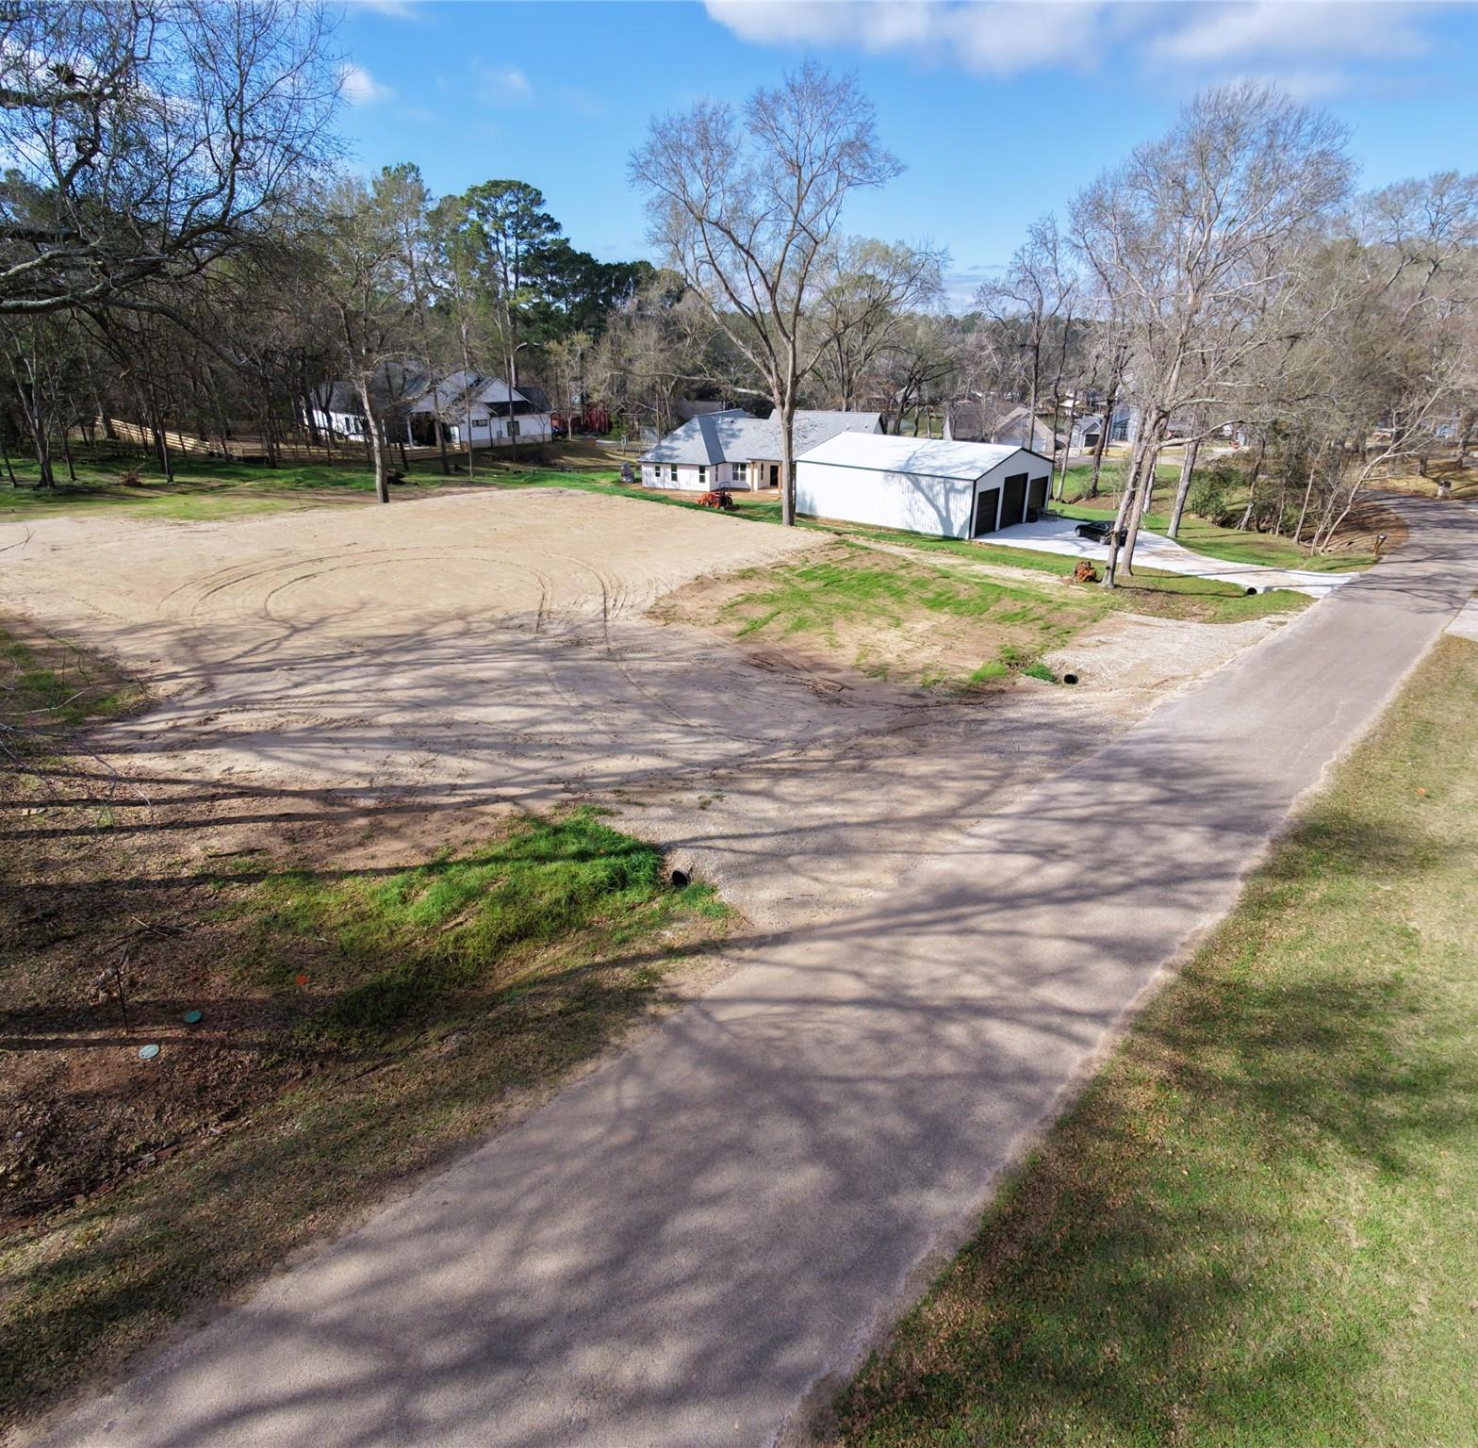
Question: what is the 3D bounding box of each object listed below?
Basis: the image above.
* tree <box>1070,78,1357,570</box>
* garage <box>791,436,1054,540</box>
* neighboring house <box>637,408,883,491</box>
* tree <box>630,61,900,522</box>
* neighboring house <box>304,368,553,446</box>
[{"bbox_3d":[22.488,-18.996,46.715,12.420,23.900,11.690,9,26,21],"label":"tree"},{"bbox_3d":[14.560,-19.428,70.460,16.050,5.690,12.070,20,31,39],"label":"garage"},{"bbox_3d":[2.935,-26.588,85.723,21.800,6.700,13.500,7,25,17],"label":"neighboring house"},{"bbox_3d":[1.738,-27.301,59.555,16.840,27.700,16.000,-1,24,0],"label":"tree"},{"bbox_3d":[-41.188,-41.610,117.629,30.000,7.900,19.000,20,31,39],"label":"neighboring house"}]

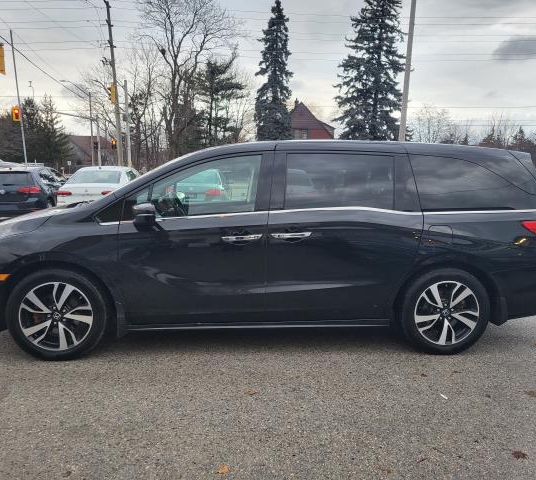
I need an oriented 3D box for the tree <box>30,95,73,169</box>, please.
[{"bbox_3d":[-27.084,-13.038,60.757,5.200,10.358,5.200,1,8,0],"label":"tree"}]

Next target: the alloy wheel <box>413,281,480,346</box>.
[{"bbox_3d":[1.406,0.565,3.893,0.525,0.525,0.190,0,8,-4],"label":"alloy wheel"}]

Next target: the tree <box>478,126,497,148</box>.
[{"bbox_3d":[45.871,-18.297,100.000,3.800,10.300,3.800,1,9,0],"label":"tree"}]

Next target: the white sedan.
[{"bbox_3d":[-4.862,-1.526,15.031,1.790,1.460,4.650,0,8,-1],"label":"white sedan"}]

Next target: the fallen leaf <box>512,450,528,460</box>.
[{"bbox_3d":[1.315,1.127,2.505,0.077,0.016,0.066,5,10,29],"label":"fallen leaf"}]

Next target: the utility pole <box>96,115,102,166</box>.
[{"bbox_3d":[-20.435,-11.190,58.548,0.300,7.503,0.300,1,8,0],"label":"utility pole"}]

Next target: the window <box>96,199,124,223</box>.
[{"bbox_3d":[-1.175,-0.224,3.587,0.206,0.166,0.050,-3,-16,5],"label":"window"}]

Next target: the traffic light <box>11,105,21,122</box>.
[{"bbox_3d":[-17.859,-8.957,34.000,0.520,1.150,0.380,0,9,-6],"label":"traffic light"}]

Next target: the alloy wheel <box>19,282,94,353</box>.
[{"bbox_3d":[-1.576,0.560,3.647,0.525,0.525,0.190,0,9,-5],"label":"alloy wheel"}]

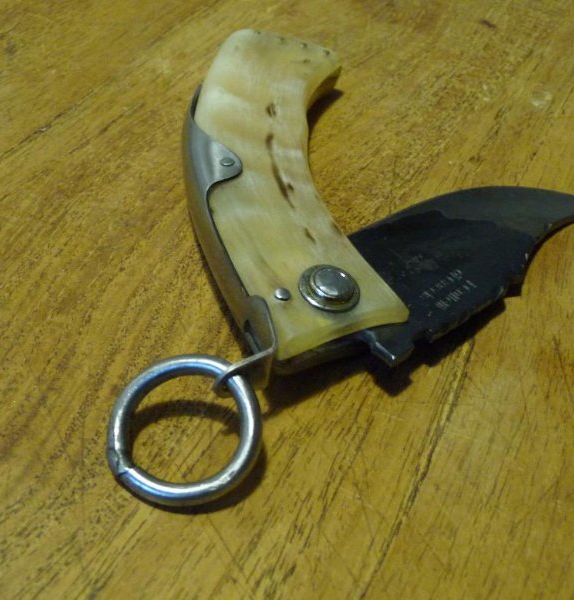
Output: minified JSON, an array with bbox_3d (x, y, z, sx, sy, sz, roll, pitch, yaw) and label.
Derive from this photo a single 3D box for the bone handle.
[{"bbox_3d":[-0.002,-0.029,0.207,0.041,0.014,0.125,2,43,-9],"label":"bone handle"}]

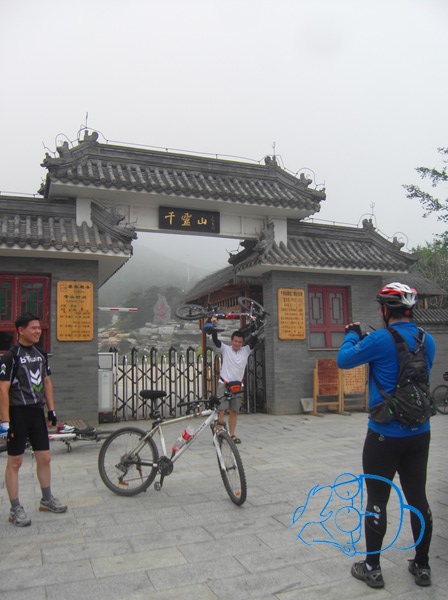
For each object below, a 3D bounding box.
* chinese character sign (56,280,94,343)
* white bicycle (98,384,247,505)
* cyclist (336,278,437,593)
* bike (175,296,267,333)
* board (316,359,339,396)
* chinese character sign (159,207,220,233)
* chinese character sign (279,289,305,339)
[{"bbox_3d":[-2.658,0.204,8.675,0.617,1.070,0.040,1,-6,-22],"label":"chinese character sign"},{"bbox_3d":[-0.480,1.387,4.623,1.605,1.000,0.570,-3,-6,17],"label":"white bicycle"},{"bbox_3d":[0.993,0.797,3.082,0.560,1.790,0.560,0,-6,-13],"label":"cyclist"},{"bbox_3d":[-0.047,0.251,7.600,1.450,0.500,0.900,-1,32,1],"label":"bike"},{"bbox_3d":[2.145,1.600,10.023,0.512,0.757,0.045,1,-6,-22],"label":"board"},{"bbox_3d":[-0.687,-1.609,9.850,1.281,0.447,0.070,1,-6,-22],"label":"chinese character sign"},{"bbox_3d":[1.443,0.304,10.320,0.636,1.070,0.040,1,-6,-22],"label":"chinese character sign"}]

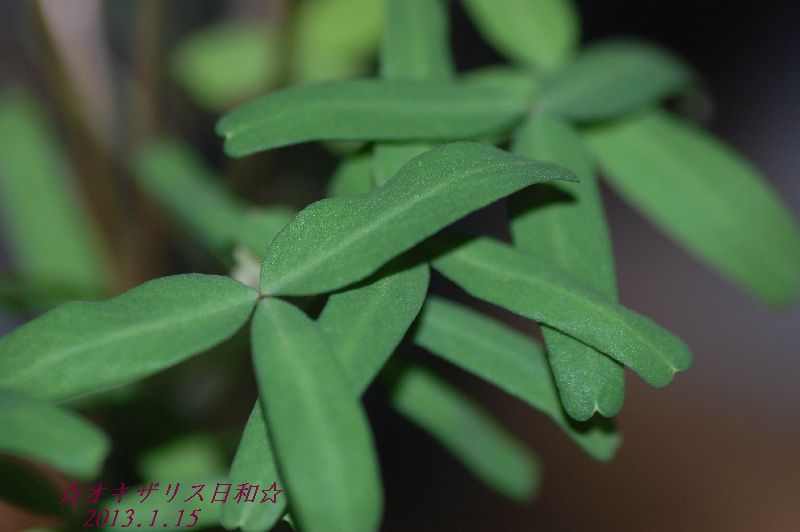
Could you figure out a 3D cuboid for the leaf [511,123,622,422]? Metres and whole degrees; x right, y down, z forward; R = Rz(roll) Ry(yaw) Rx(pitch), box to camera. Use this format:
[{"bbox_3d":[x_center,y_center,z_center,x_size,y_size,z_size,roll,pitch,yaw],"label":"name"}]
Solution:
[{"bbox_3d":[0.019,0.000,0.344,0.011,0.004,0.037,-7,66,-2],"label":"leaf"}]

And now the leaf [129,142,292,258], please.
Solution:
[{"bbox_3d":[-0.023,-0.008,0.361,0.009,0.004,0.026,-22,38,-27],"label":"leaf"}]

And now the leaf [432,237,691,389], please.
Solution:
[{"bbox_3d":[0.017,0.005,0.338,0.032,0.004,0.009,25,46,14],"label":"leaf"}]

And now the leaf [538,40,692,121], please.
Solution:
[{"bbox_3d":[0.027,-0.023,0.366,0.009,0.004,0.029,29,29,30],"label":"leaf"}]

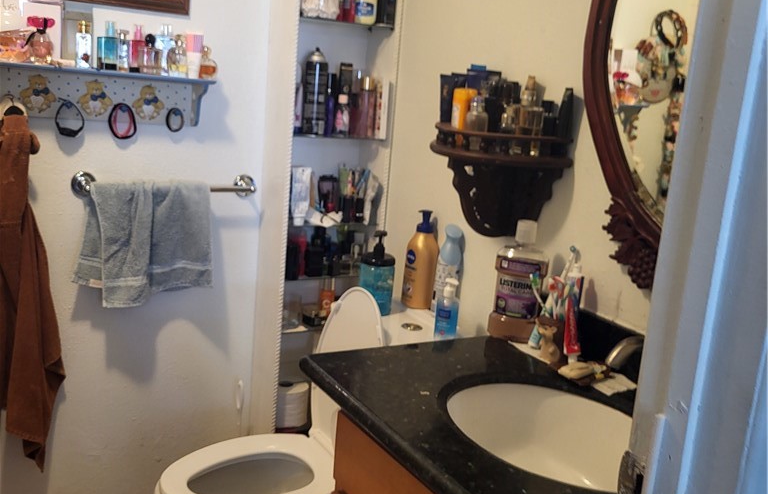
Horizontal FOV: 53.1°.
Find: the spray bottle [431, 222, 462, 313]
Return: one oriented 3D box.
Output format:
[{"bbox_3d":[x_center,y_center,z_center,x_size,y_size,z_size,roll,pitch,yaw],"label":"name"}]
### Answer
[{"bbox_3d":[0.163,0.067,1.987,0.064,0.236,0.060,4,12,-1],"label":"spray bottle"}]

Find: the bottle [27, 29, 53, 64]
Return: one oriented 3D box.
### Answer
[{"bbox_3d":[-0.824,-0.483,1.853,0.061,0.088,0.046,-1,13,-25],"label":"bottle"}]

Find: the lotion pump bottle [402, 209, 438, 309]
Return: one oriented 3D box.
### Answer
[{"bbox_3d":[0.102,0.043,2.064,0.092,0.256,0.060,14,15,40],"label":"lotion pump bottle"}]

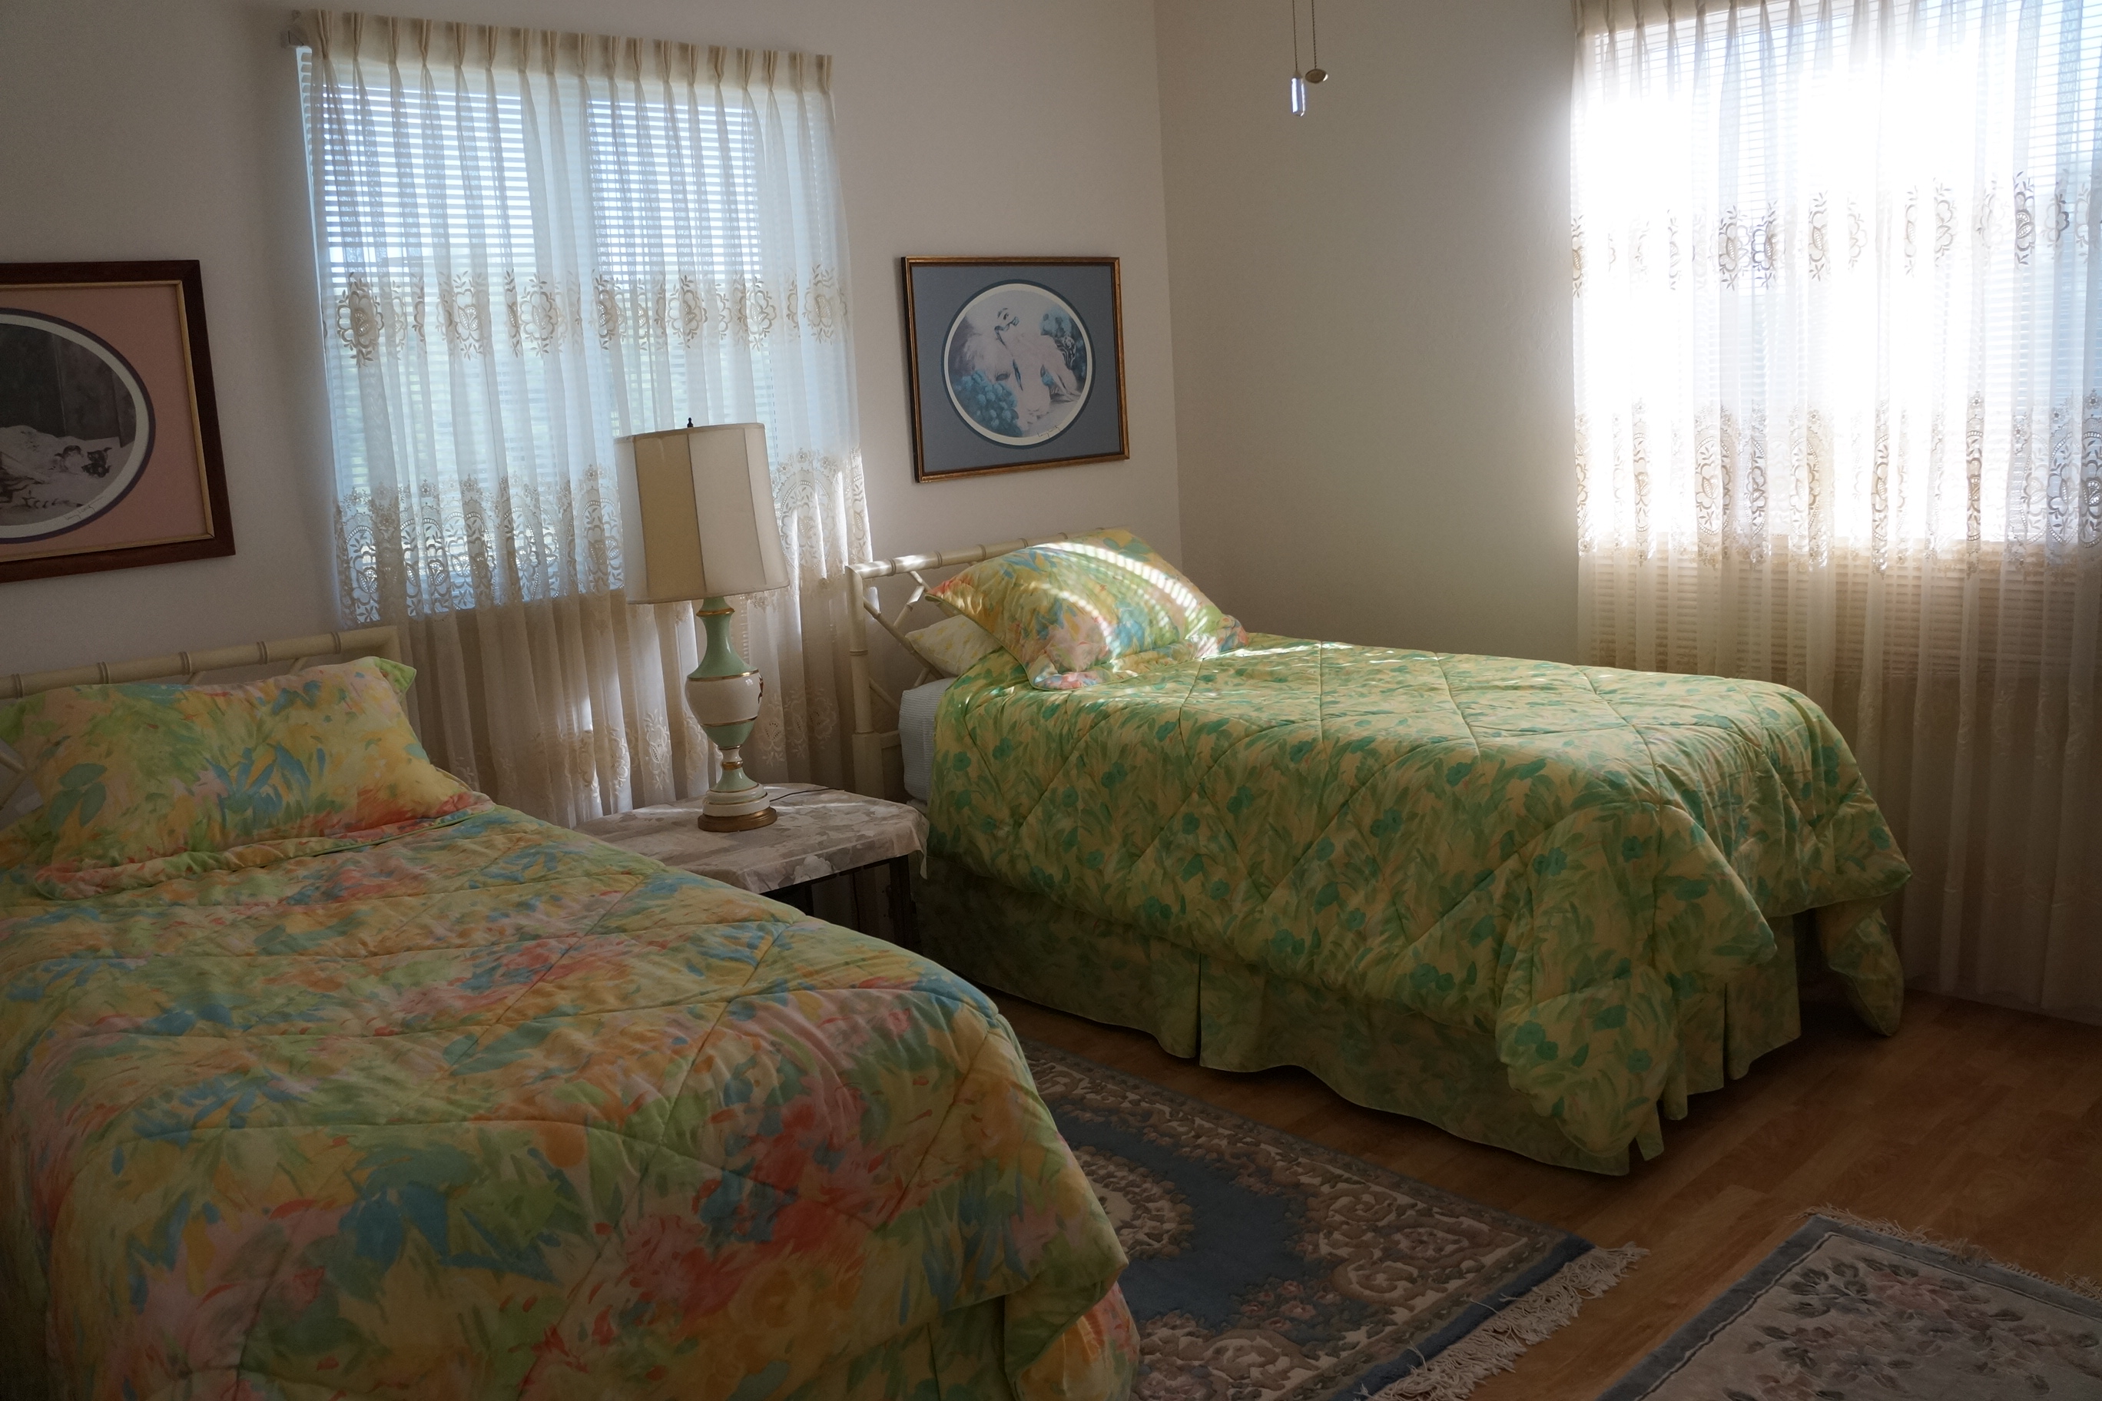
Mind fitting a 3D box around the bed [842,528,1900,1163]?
[{"bbox_3d":[0.601,0.152,3.612,1.060,0.960,2.140,-14,15,-41],"label":"bed"}]

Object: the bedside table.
[{"bbox_3d":[-0.593,0.518,3.266,0.580,0.530,0.480,-13,14,-38],"label":"bedside table"}]

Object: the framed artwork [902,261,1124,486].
[{"bbox_3d":[-0.065,-0.911,4.311,0.745,0.565,0.030,-13,14,-38],"label":"framed artwork"}]

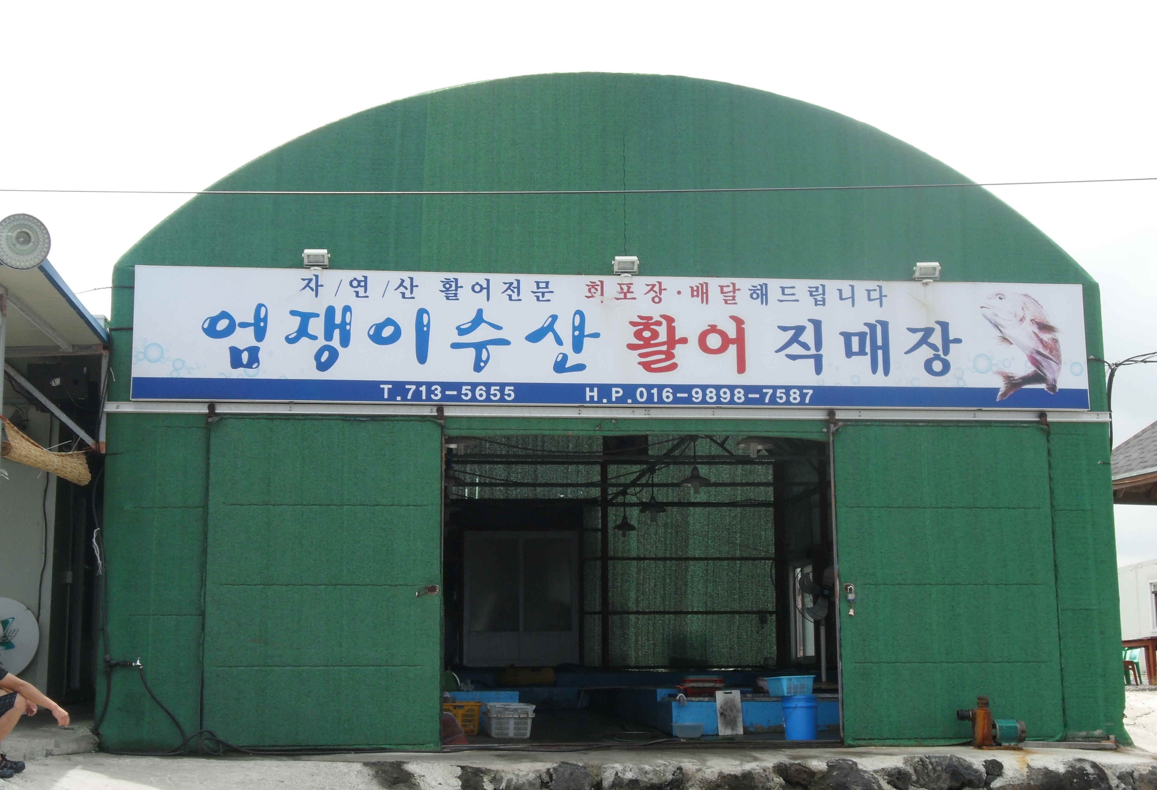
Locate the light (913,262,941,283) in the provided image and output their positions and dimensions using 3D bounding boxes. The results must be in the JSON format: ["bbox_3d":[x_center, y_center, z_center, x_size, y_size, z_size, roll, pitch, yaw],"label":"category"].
[{"bbox_3d":[3.047,-1.075,14.615,0.230,0.170,0.130,1,0,-6],"label":"light"}]

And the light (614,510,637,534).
[{"bbox_3d":[0.690,1.887,24.400,0.345,0.330,0.345,1,-10,-6],"label":"light"}]

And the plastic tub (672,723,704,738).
[{"bbox_3d":[0.956,2.930,14.600,0.275,0.125,0.270,1,-10,-6],"label":"plastic tub"}]

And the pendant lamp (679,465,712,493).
[{"bbox_3d":[1.310,0.951,18.700,0.350,0.320,0.350,1,-10,-6],"label":"pendant lamp"}]

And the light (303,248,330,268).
[{"bbox_3d":[-2.205,-1.145,14.060,0.230,0.170,0.130,1,0,-6],"label":"light"}]

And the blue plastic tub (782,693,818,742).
[{"bbox_3d":[1.890,2.750,14.250,0.298,0.378,0.298,0,-10,0],"label":"blue plastic tub"}]

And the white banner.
[{"bbox_3d":[0.385,-0.465,14.346,8.217,1.137,0.100,1,-10,-6],"label":"white banner"}]

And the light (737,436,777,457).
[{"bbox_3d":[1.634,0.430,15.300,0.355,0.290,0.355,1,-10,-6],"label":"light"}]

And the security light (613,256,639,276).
[{"bbox_3d":[0.407,-1.105,14.335,0.230,0.170,0.130,1,0,-6],"label":"security light"}]

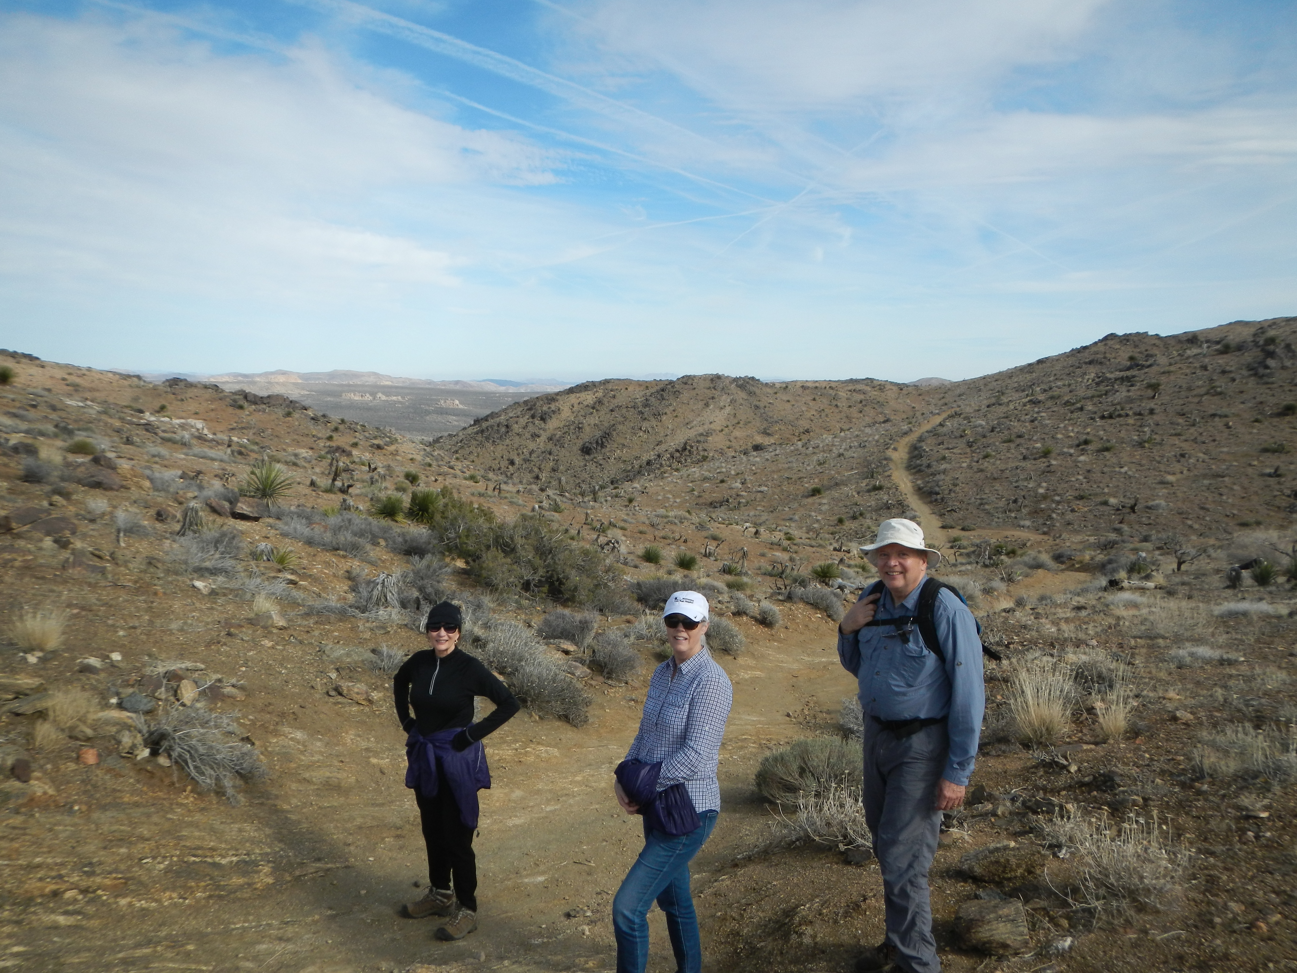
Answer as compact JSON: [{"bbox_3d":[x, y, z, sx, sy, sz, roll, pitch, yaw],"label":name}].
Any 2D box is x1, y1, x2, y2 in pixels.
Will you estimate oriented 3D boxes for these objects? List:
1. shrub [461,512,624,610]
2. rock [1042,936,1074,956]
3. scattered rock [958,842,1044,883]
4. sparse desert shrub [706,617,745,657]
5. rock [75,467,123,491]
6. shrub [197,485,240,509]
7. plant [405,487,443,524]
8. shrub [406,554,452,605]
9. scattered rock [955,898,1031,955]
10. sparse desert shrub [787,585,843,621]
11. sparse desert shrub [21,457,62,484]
[{"bbox_3d":[-1.393,0.943,14.000,2.150,1.200,1.800,-1,6,-6],"label":"shrub"},{"bbox_3d":[1.660,1.861,4.250,0.131,0.060,0.105,2,6,22],"label":"rock"},{"bbox_3d":[1.832,1.953,5.450,0.440,0.180,0.320,2,6,19],"label":"scattered rock"},{"bbox_3d":[0.845,1.701,11.900,0.480,0.430,0.460,0,6,4],"label":"sparse desert shrub"},{"bbox_3d":[-8.907,-0.131,17.000,0.755,0.344,0.566,-3,6,-28],"label":"rock"},{"bbox_3d":[-6.544,0.162,16.000,0.649,0.331,0.552,-2,6,-22],"label":"shrub"},{"bbox_3d":[-3.958,0.348,18.500,0.643,0.591,0.643,-1,6,-12],"label":"plant"},{"bbox_3d":[-2.731,1.149,13.000,0.580,0.610,0.550,-1,6,-12],"label":"shrub"},{"bbox_3d":[1.410,1.798,4.300,0.310,0.160,0.250,2,6,18],"label":"scattered rock"},{"bbox_3d":[2.460,1.722,15.500,0.820,0.480,0.650,1,6,9],"label":"sparse desert shrub"},{"bbox_3d":[-8.964,-0.237,15.500,0.600,0.360,0.550,-3,7,-30],"label":"sparse desert shrub"}]

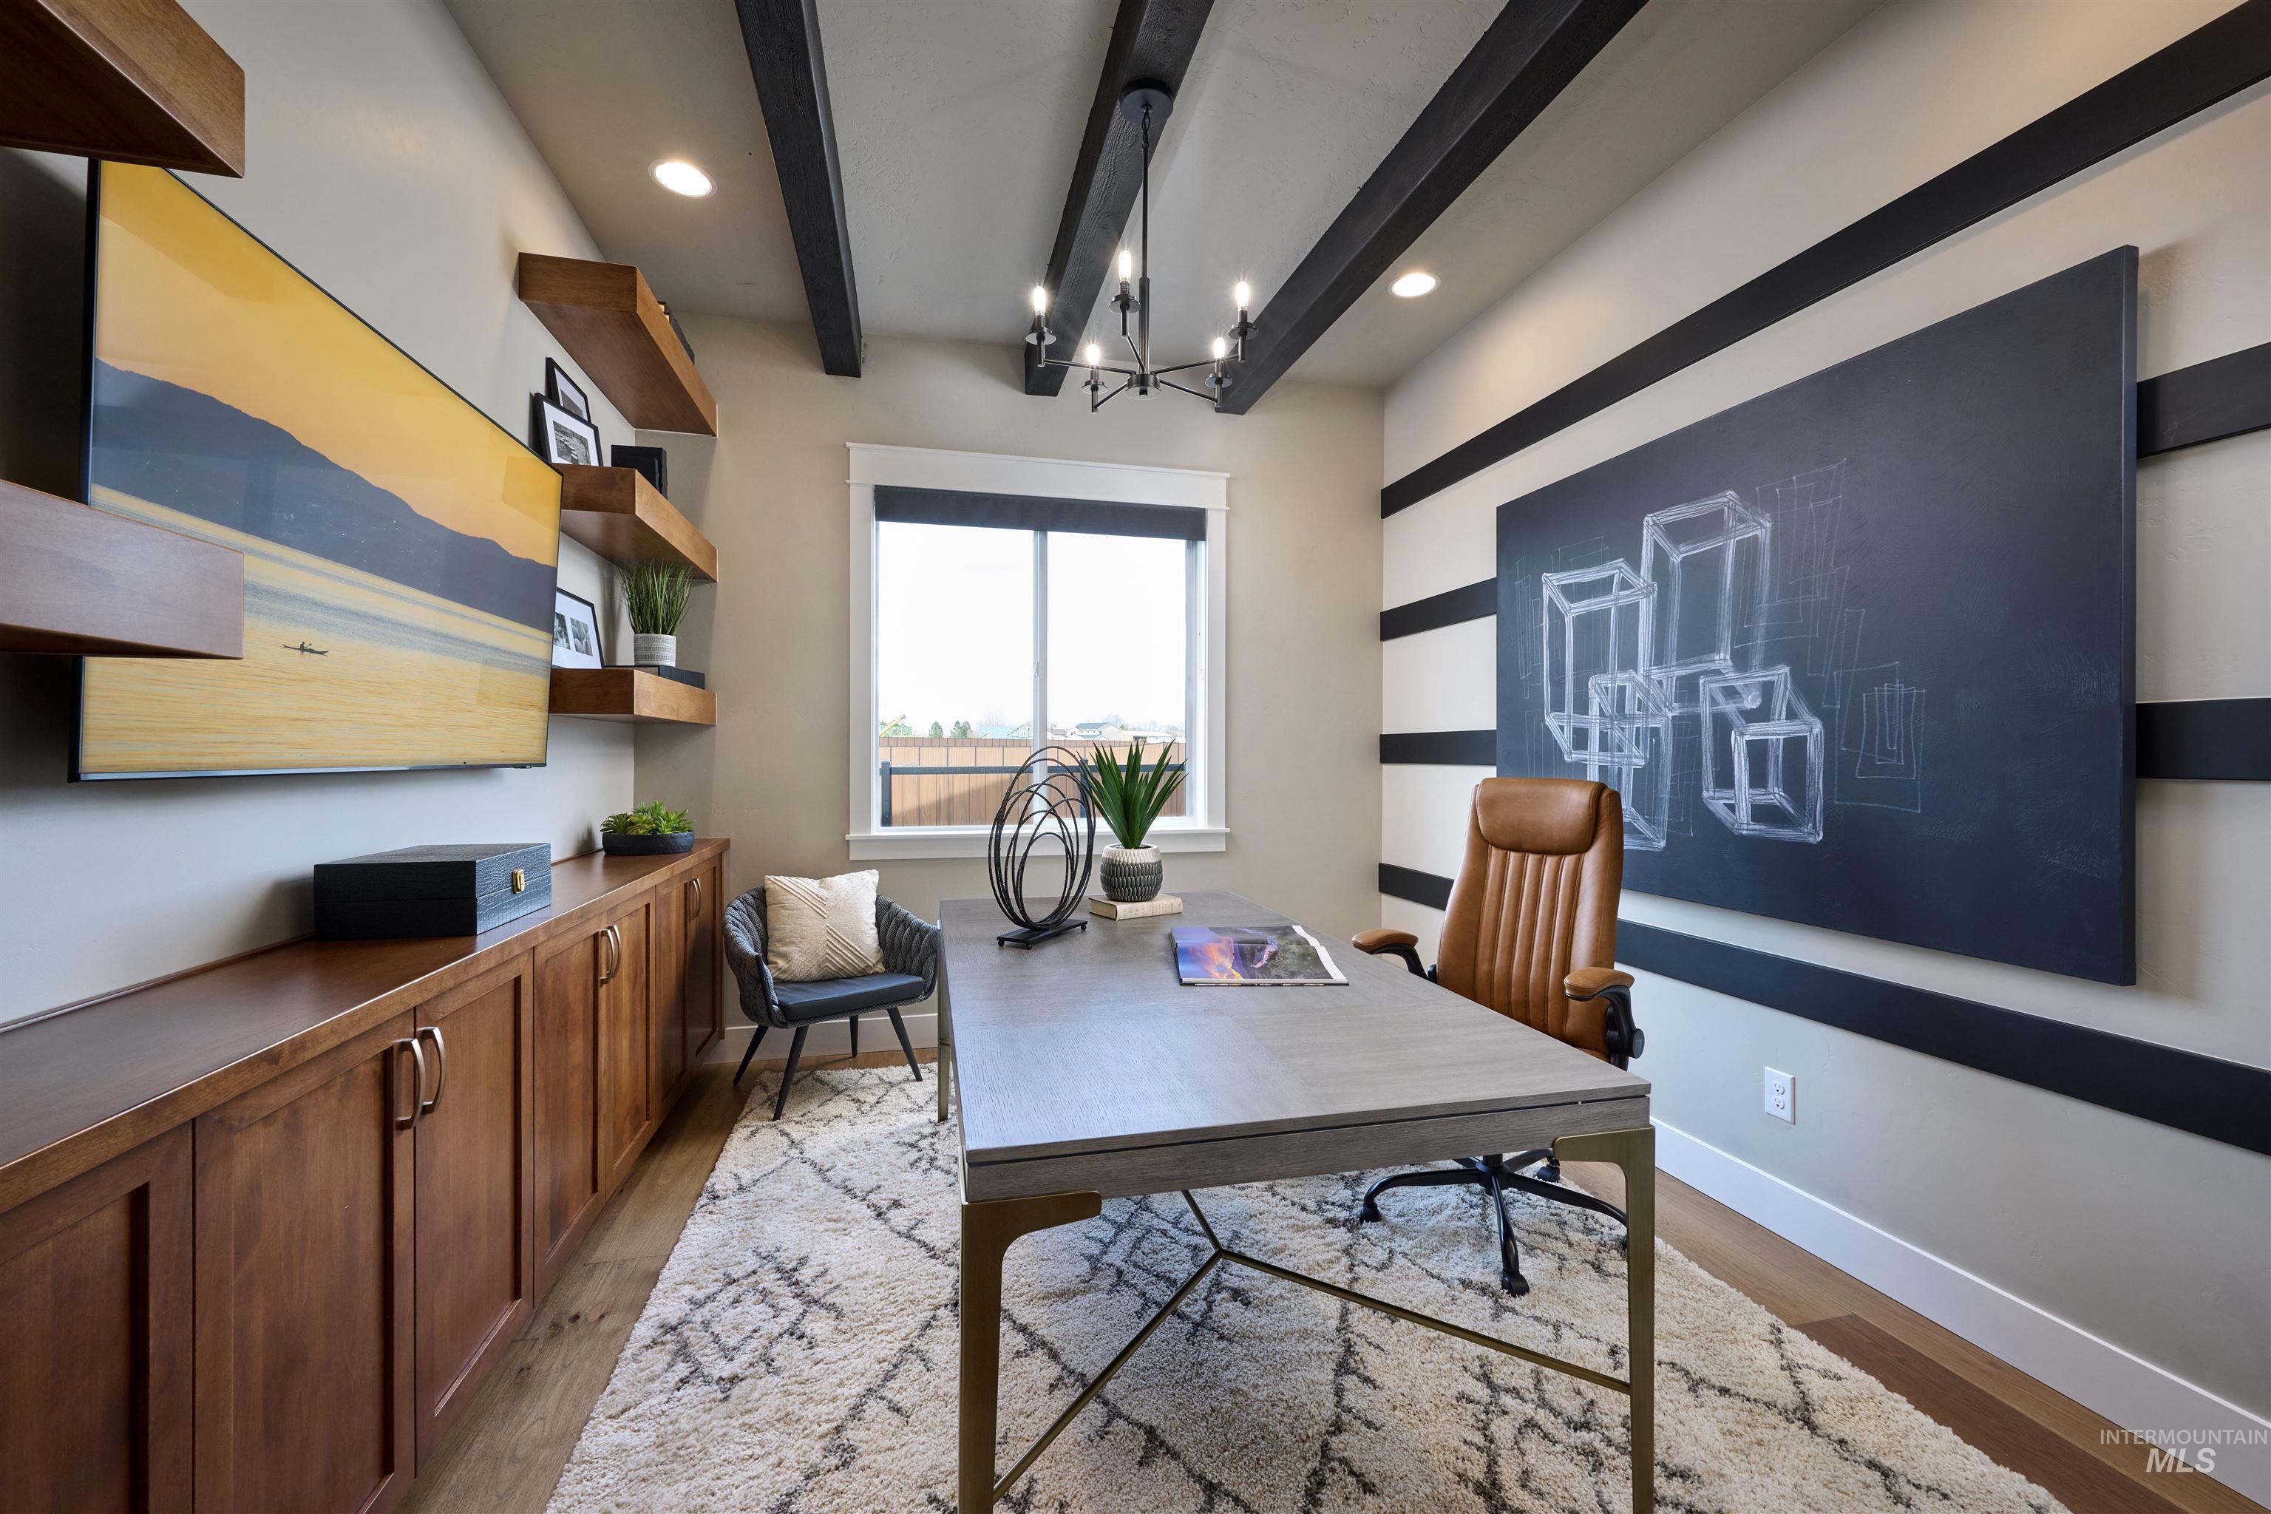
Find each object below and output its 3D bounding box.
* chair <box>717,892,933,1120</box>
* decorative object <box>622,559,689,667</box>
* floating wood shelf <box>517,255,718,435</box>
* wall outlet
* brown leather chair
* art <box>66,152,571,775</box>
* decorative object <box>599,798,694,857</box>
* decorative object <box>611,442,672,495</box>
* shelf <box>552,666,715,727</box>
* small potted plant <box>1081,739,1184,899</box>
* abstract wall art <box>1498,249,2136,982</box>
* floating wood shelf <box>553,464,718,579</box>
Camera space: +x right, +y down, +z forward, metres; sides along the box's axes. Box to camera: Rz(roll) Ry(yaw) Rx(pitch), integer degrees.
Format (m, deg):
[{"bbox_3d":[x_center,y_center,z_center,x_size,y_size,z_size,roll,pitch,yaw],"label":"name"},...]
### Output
[{"bbox_3d":[-1.189,0.883,3.341,0.720,0.700,0.630,0,0,-42],"label":"chair"},{"bbox_3d":[-1.623,-0.493,2.986,0.200,0.385,0.200,0,0,-14],"label":"decorative object"},{"bbox_3d":[-1.706,-1.353,3.018,0.296,0.127,1.046,0,0,-14],"label":"floating wood shelf"},{"bbox_3d":[1.695,0.893,2.331,0.010,0.119,0.073,0,0,-14],"label":"wall outlet"},{"bbox_3d":[0.922,0.649,2.352,0.740,1.160,0.680,0,0,-41],"label":"brown leather chair"},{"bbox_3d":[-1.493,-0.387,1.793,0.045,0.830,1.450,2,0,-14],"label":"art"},{"bbox_3d":[-1.745,0.249,3.165,0.265,0.180,0.275,0,0,-14],"label":"decorative object"},{"bbox_3d":[-1.695,-0.949,3.028,0.155,0.230,0.100,0,0,-14],"label":"decorative object"},{"bbox_3d":[-1.709,-0.188,3.016,0.296,0.128,1.060,0,0,-14],"label":"shelf"},{"bbox_3d":[-0.009,0.205,2.883,0.335,0.505,0.320,0,0,0],"label":"small potted plant"},{"bbox_3d":[1.621,-0.268,2.505,0.037,1.371,1.804,0,0,-14],"label":"abstract wall art"},{"bbox_3d":[-1.707,-0.768,3.017,0.296,0.128,1.053,0,0,-14],"label":"floating wood shelf"}]

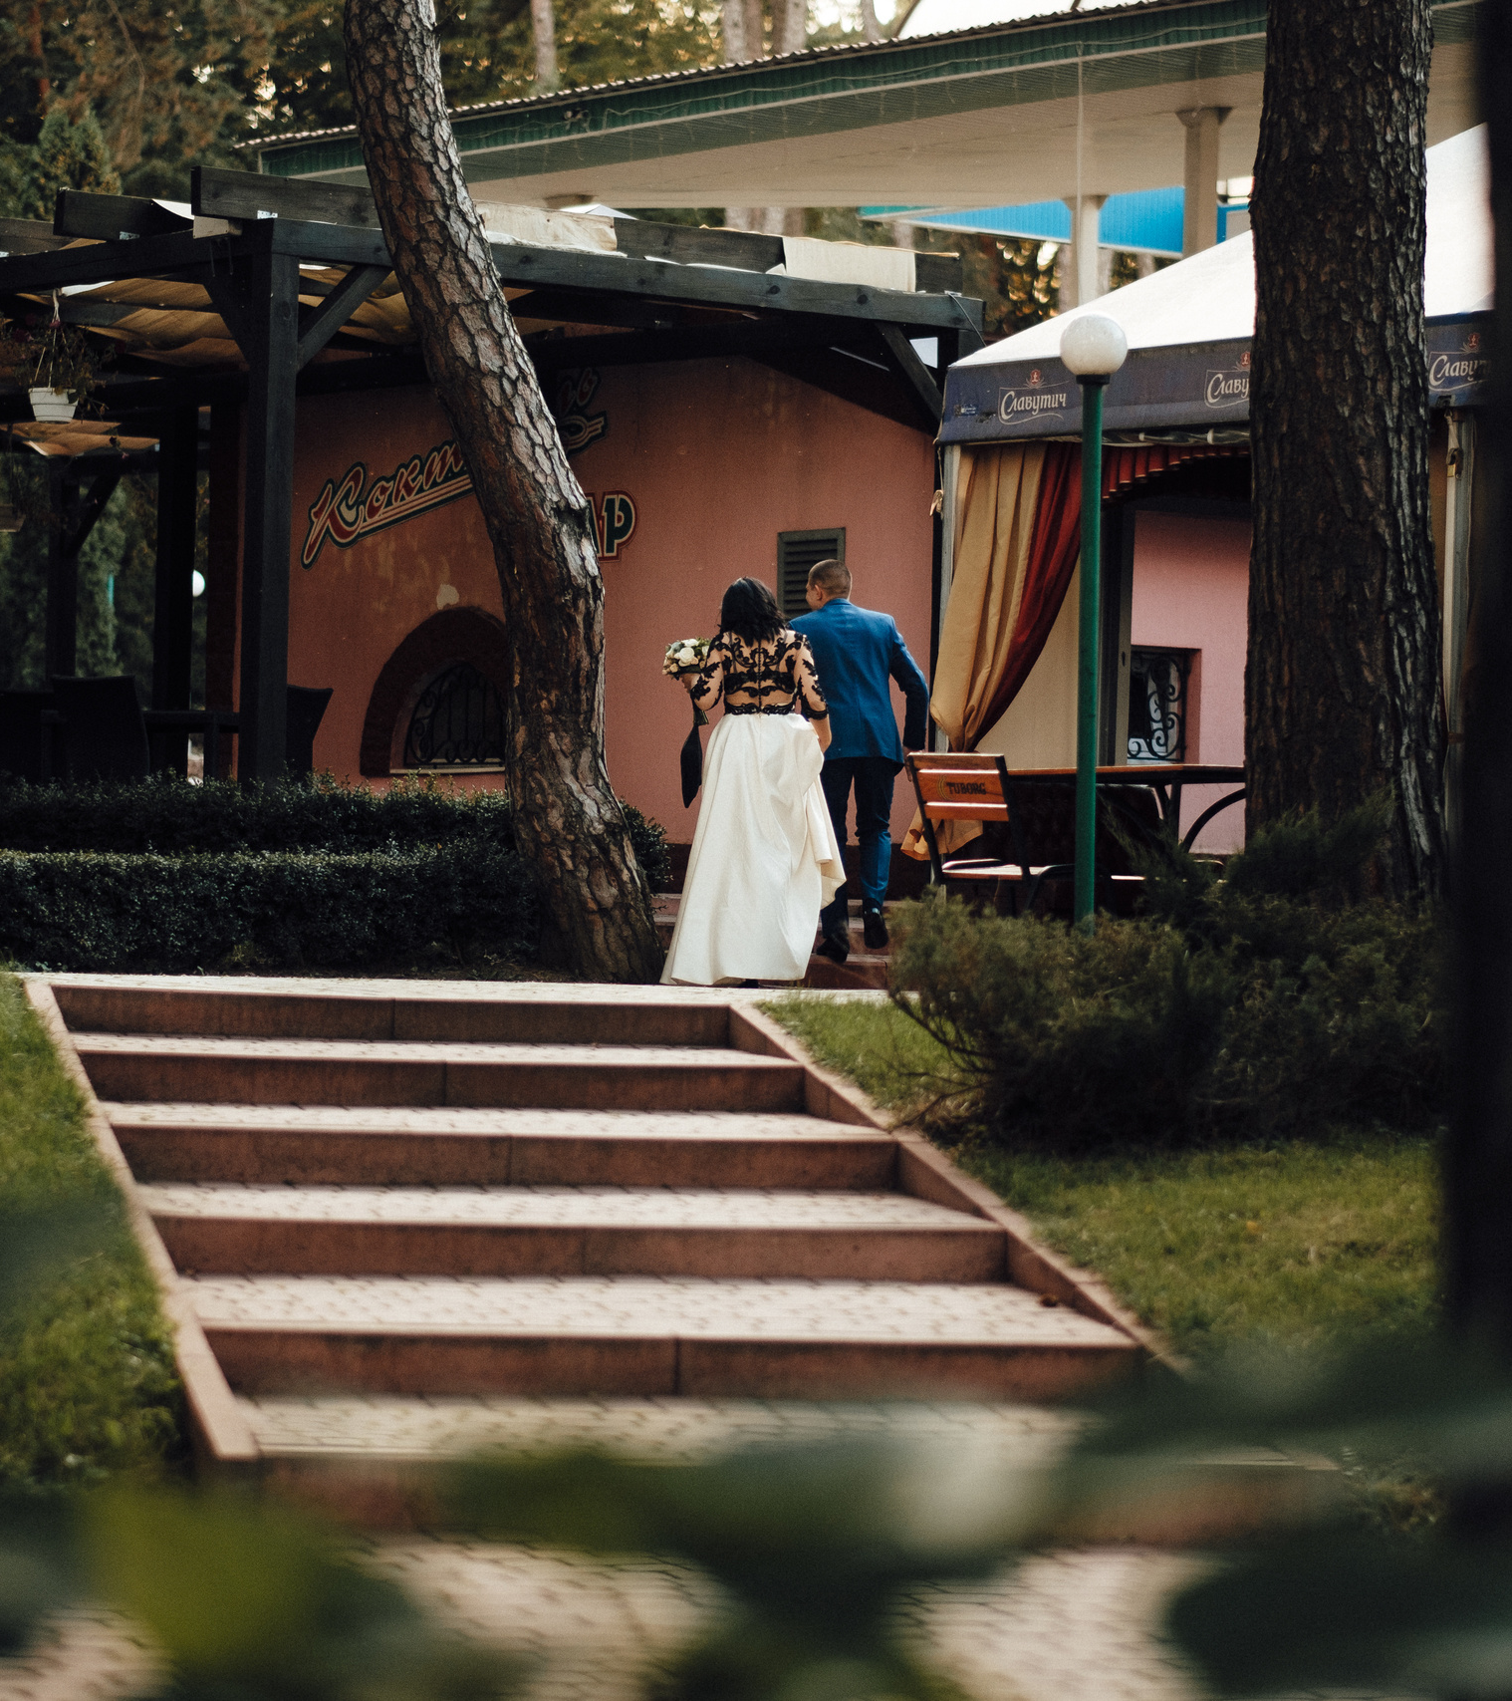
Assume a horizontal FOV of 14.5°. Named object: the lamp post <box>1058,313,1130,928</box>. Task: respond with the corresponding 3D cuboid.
[{"bbox_3d":[1.440,-0.870,25.400,0.290,2.800,0.290,2,0,0],"label":"lamp post"}]

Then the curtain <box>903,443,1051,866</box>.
[{"bbox_3d":[1.015,-0.897,26.950,0.250,1.900,0.850,2,-1,-36],"label":"curtain"}]

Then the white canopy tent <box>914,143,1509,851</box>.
[{"bbox_3d":[3.720,-1.480,26.850,4.150,4.050,4.150,2,-1,-36],"label":"white canopy tent"}]

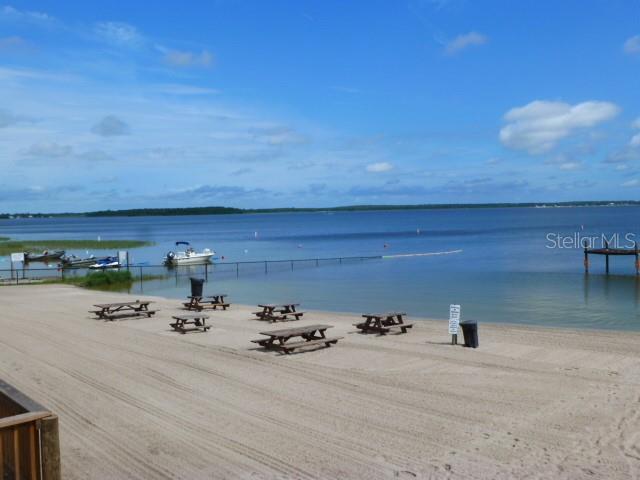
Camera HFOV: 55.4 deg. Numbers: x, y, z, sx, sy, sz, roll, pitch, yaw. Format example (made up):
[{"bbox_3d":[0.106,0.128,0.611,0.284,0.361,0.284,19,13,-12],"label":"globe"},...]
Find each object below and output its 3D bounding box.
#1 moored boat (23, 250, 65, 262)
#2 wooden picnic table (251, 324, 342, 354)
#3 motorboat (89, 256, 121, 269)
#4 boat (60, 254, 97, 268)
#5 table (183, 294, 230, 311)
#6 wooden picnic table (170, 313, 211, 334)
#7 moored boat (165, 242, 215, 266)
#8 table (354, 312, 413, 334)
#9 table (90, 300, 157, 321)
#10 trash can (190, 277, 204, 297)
[{"bbox_3d":[-33.537,1.819,74.134,5.000,1.300,1.800,-3,3,-30],"label":"moored boat"},{"bbox_3d":[-0.677,3.182,19.462,1.608,0.705,2.658,0,-1,39],"label":"wooden picnic table"},{"bbox_3d":[-21.303,2.254,60.452,3.100,1.150,1.150,-2,3,-15],"label":"motorboat"},{"bbox_3d":[-25.076,2.110,64.146,4.700,1.300,1.800,-2,3,-25],"label":"boat"},{"bbox_3d":[-5.706,3.222,30.904,1.608,0.705,1.922,0,-1,43],"label":"table"},{"bbox_3d":[-4.975,3.257,23.484,1.250,0.600,1.320,1,-1,-41],"label":"wooden picnic table"},{"bbox_3d":[-13.139,1.504,61.426,5.300,2.450,2.100,-2,3,-20],"label":"moored boat"},{"bbox_3d":[2.443,3.188,23.175,1.608,0.705,1.934,0,-1,37],"label":"table"},{"bbox_3d":[-8.581,3.131,26.885,1.608,0.705,2.555,0,-1,35],"label":"table"},{"bbox_3d":[-7.240,2.853,35.973,0.750,1.120,0.660,-1,3,0],"label":"trash can"}]

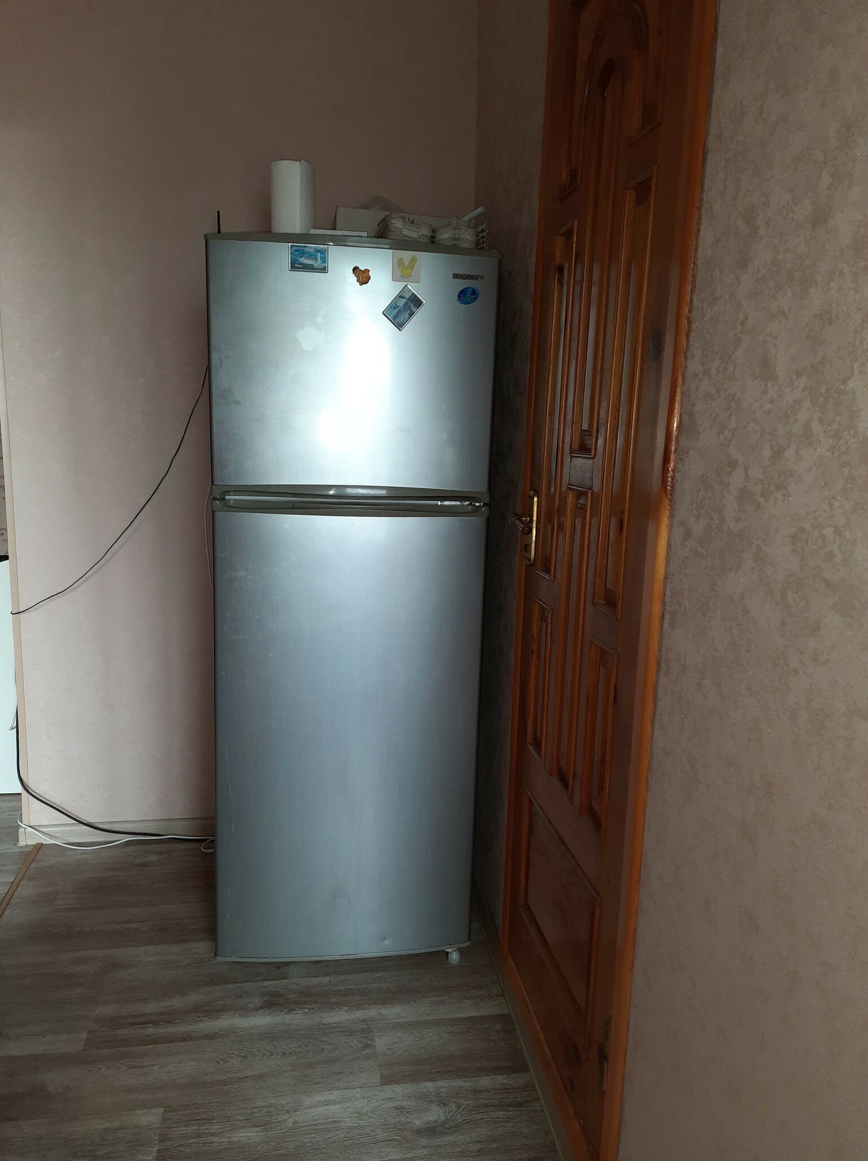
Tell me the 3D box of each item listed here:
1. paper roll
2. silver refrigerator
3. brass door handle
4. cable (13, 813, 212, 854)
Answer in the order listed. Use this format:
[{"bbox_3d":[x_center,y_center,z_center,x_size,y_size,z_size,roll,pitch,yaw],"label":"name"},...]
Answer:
[{"bbox_3d":[-0.332,-0.851,1.888,0.099,0.222,0.099,0,10,-10],"label":"paper roll"},{"bbox_3d":[-0.229,0.083,2.076,0.600,1.670,0.650,1,10,-8],"label":"silver refrigerator"},{"bbox_3d":[0.190,-0.103,1.658,0.052,0.157,0.140,0,10,-10],"label":"brass door handle"},{"bbox_3d":[-0.974,0.773,2.493,0.590,0.100,0.100,0,10,-10],"label":"cable"}]

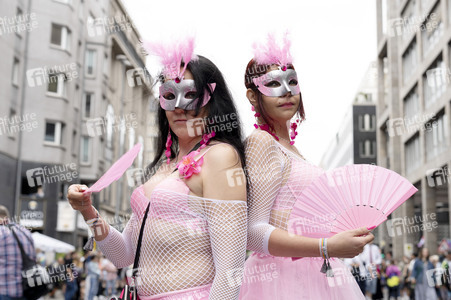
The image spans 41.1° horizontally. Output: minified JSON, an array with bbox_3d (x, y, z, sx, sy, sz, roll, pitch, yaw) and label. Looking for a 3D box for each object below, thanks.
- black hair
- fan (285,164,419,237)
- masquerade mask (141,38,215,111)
[{"bbox_3d":[-0.083,-0.085,1.670,0.240,0.360,0.230,-3,-9,23],"label":"black hair"},{"bbox_3d":[0.349,0.165,1.750,0.419,0.227,0.035,-28,-2,2],"label":"fan"},{"bbox_3d":[-0.124,-0.201,1.600,0.185,0.190,0.085,-3,-7,23],"label":"masquerade mask"}]

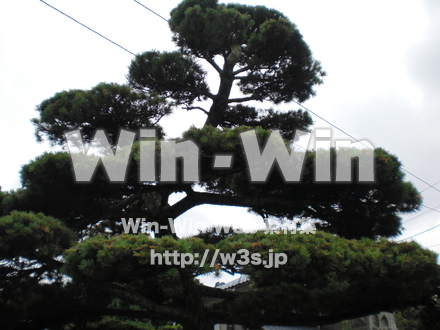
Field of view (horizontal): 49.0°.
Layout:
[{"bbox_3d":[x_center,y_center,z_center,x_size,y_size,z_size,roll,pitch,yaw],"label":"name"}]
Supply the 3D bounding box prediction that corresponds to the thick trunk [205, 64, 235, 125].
[{"bbox_3d":[0.000,-0.920,6.300,0.250,0.880,0.230,13,-17,4],"label":"thick trunk"}]

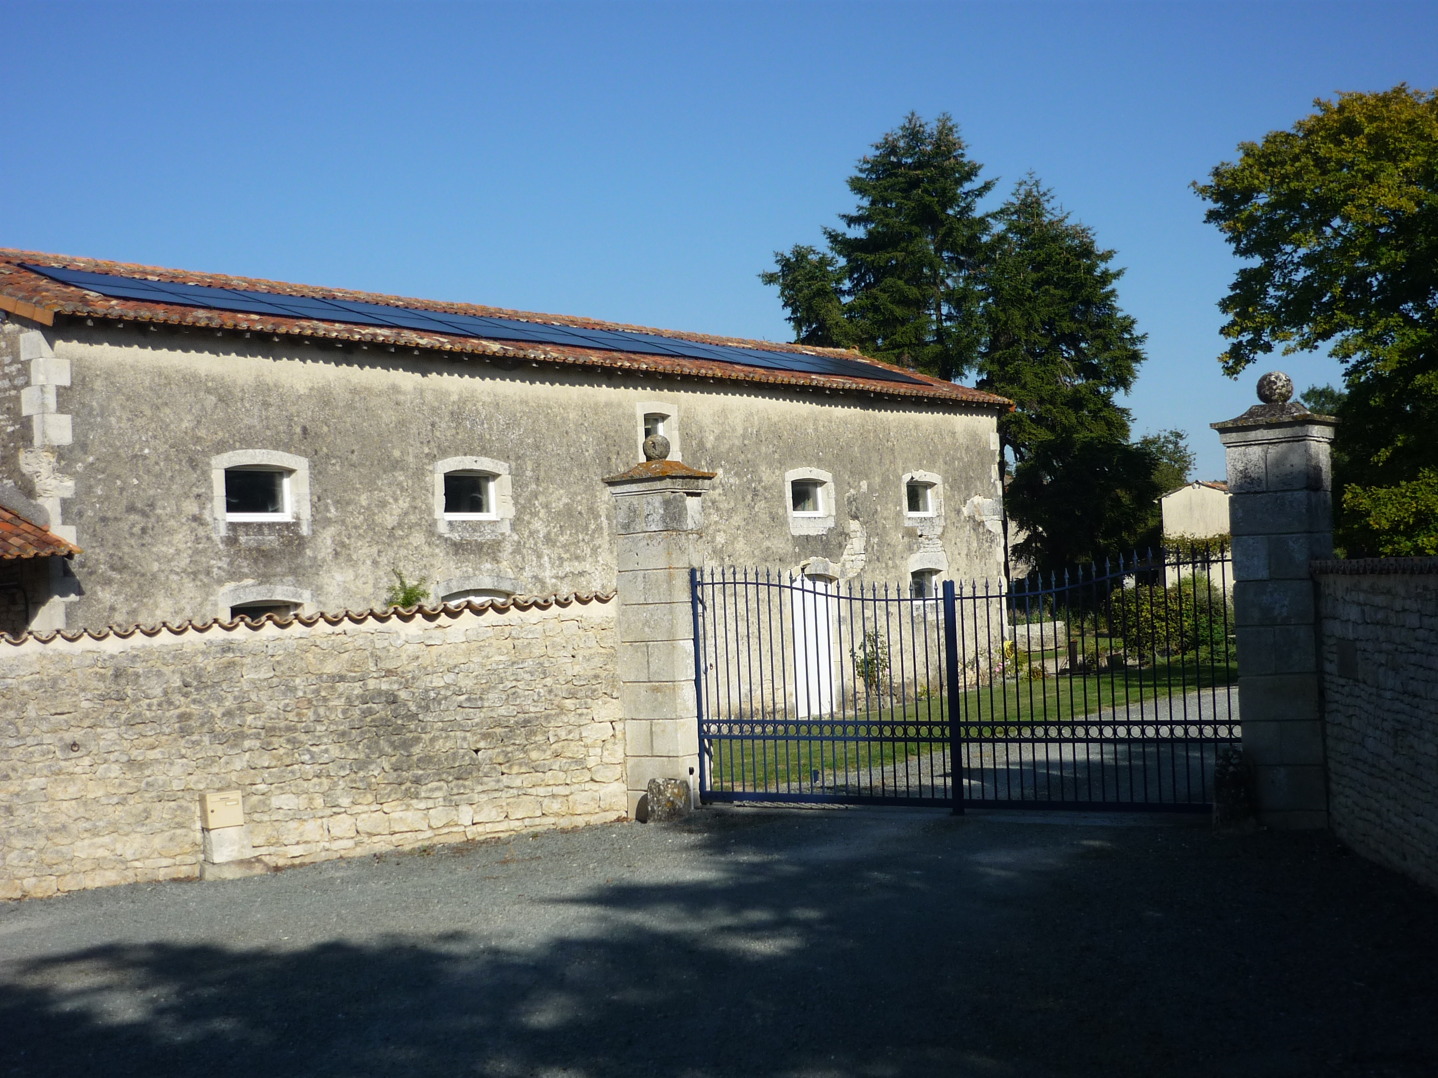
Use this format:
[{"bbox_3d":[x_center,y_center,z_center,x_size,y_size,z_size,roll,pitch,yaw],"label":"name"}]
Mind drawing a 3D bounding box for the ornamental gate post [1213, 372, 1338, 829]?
[{"bbox_3d":[4.116,0.415,13.263,0.716,3.275,0.716,-4,-2,34],"label":"ornamental gate post"}]

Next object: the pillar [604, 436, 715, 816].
[{"bbox_3d":[-0.480,0.751,16.284,0.747,3.365,0.747,-4,-2,33],"label":"pillar"}]

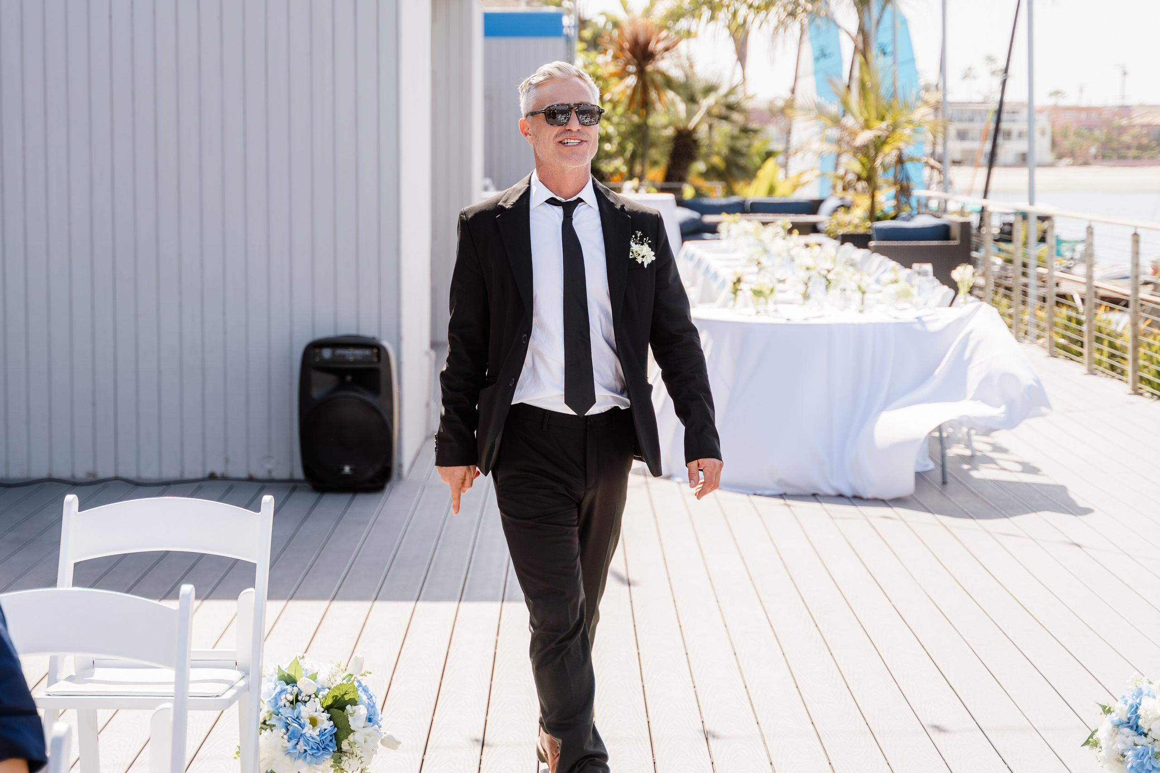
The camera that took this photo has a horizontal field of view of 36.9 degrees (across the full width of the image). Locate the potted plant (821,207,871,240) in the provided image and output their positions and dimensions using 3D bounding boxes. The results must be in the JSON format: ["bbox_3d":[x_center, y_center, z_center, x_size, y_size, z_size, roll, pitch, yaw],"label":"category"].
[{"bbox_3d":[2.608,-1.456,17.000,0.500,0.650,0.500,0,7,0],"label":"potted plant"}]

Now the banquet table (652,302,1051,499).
[{"bbox_3d":[1.171,0.003,8.104,1.900,0.810,1.200,1,8,0],"label":"banquet table"}]

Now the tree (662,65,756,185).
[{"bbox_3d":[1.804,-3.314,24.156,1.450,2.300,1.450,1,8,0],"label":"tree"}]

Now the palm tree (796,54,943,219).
[{"bbox_3d":[3.108,-2.643,18.500,1.550,1.780,1.500,1,8,0],"label":"palm tree"}]

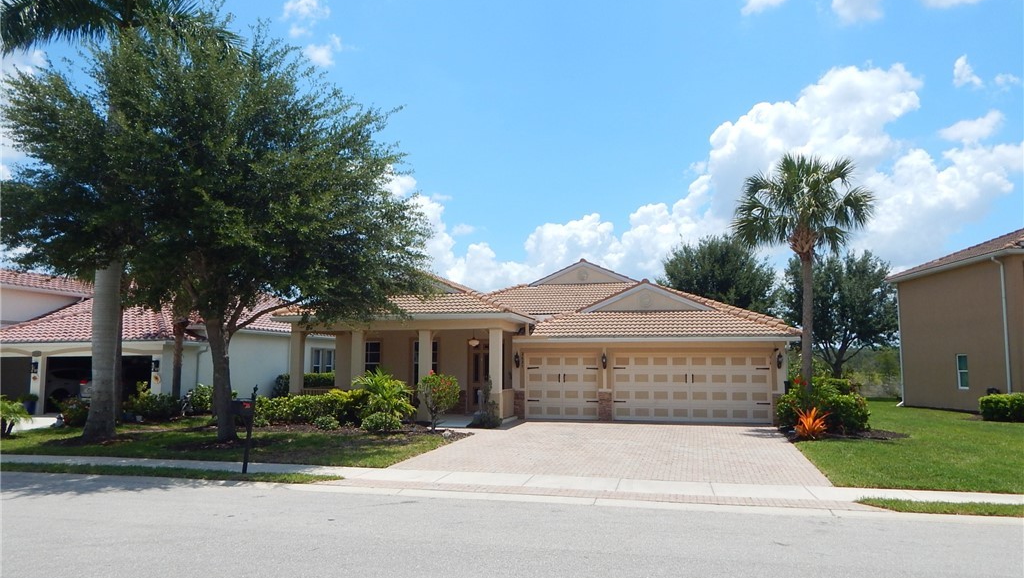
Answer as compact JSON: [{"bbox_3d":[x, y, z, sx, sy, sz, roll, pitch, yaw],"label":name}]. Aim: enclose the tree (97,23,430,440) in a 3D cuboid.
[{"bbox_3d":[-6.891,-1.590,18.974,9.650,10.810,8.600,0,-6,0],"label":"tree"}]

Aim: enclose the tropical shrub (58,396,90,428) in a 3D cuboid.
[{"bbox_3d":[-13.067,3.659,22.137,1.020,0.930,0.950,0,-6,0],"label":"tropical shrub"}]

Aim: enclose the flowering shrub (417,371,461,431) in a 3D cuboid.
[{"bbox_3d":[-2.006,3.081,20.188,1.200,1.650,1.150,0,-6,0],"label":"flowering shrub"}]

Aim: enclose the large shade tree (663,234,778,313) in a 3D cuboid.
[{"bbox_3d":[11.839,1.415,42.086,6.810,9.270,6.600,0,-6,0],"label":"large shade tree"}]

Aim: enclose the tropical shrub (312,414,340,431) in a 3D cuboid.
[{"bbox_3d":[-5.198,3.734,20.722,0.780,0.480,0.750,0,-6,0],"label":"tropical shrub"}]

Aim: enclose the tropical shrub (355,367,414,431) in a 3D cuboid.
[{"bbox_3d":[-3.567,3.102,20.688,1.680,1.690,1.600,0,-6,0],"label":"tropical shrub"}]

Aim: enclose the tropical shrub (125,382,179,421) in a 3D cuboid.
[{"bbox_3d":[-11.821,3.671,24.248,1.770,1.270,1.400,0,-6,0],"label":"tropical shrub"}]

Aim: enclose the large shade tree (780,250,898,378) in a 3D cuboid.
[{"bbox_3d":[17.523,1.813,39.529,6.510,7.940,6.400,0,-6,0],"label":"large shade tree"}]

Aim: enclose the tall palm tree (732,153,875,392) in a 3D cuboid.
[{"bbox_3d":[8.060,0.029,20.411,3.890,7.730,3.800,0,-6,0],"label":"tall palm tree"}]

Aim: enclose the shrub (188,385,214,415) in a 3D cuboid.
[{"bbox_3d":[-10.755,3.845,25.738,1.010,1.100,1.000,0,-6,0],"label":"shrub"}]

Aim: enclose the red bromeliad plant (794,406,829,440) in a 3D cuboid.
[{"bbox_3d":[7.488,3.342,18.551,0.900,0.830,0.880,0,-6,0],"label":"red bromeliad plant"}]

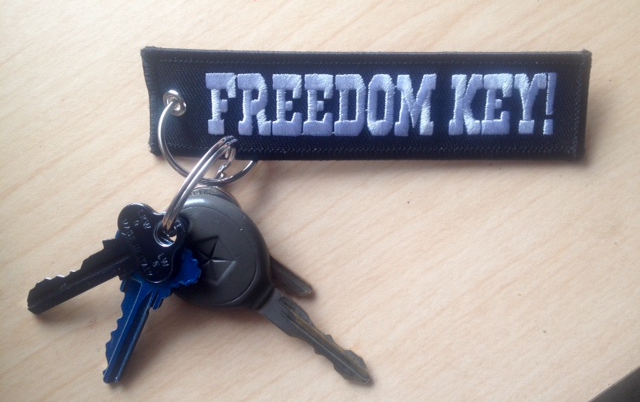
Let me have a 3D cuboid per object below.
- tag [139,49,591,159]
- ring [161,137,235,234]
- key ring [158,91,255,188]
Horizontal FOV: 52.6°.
[{"bbox_3d":[0.014,-0.029,0.192,0.131,0.005,0.031,0,97,0],"label":"tag"},{"bbox_3d":[-0.034,-0.004,0.182,0.004,0.032,0.032,38,84,1],"label":"ring"},{"bbox_3d":[-0.032,-0.020,0.190,0.030,0.004,0.030,0,97,-7],"label":"key ring"}]

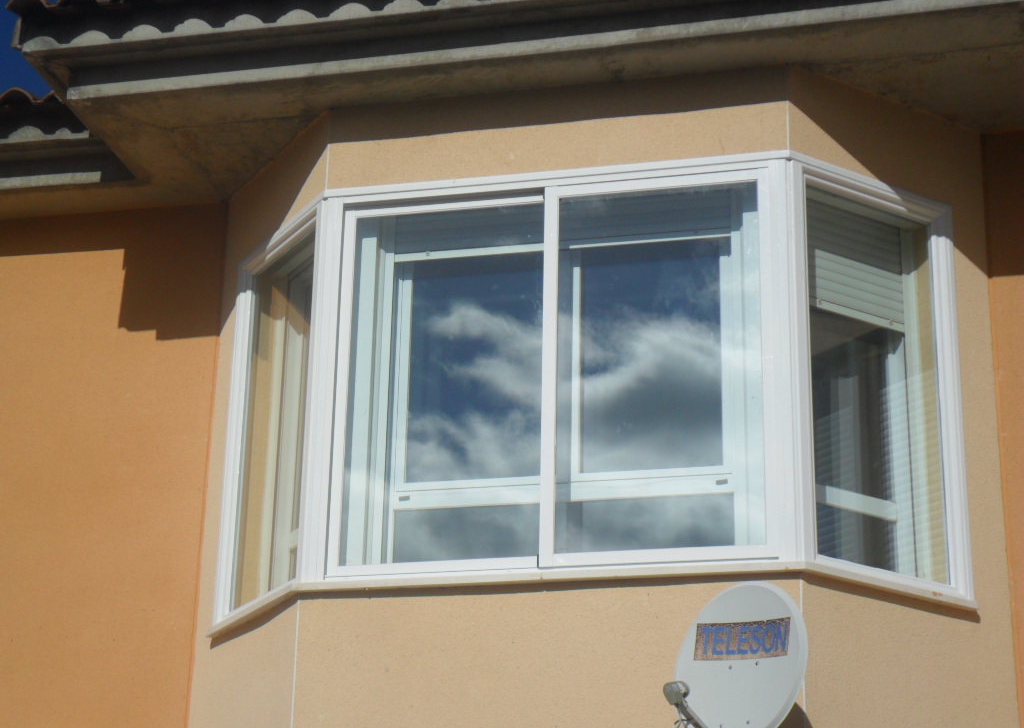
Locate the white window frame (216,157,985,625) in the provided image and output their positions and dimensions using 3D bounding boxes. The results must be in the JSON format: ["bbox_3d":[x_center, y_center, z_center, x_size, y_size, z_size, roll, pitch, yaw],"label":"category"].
[{"bbox_3d":[0.200,0.119,8.408,2.977,1.620,0.612,-4,-22,13],"label":"white window frame"}]

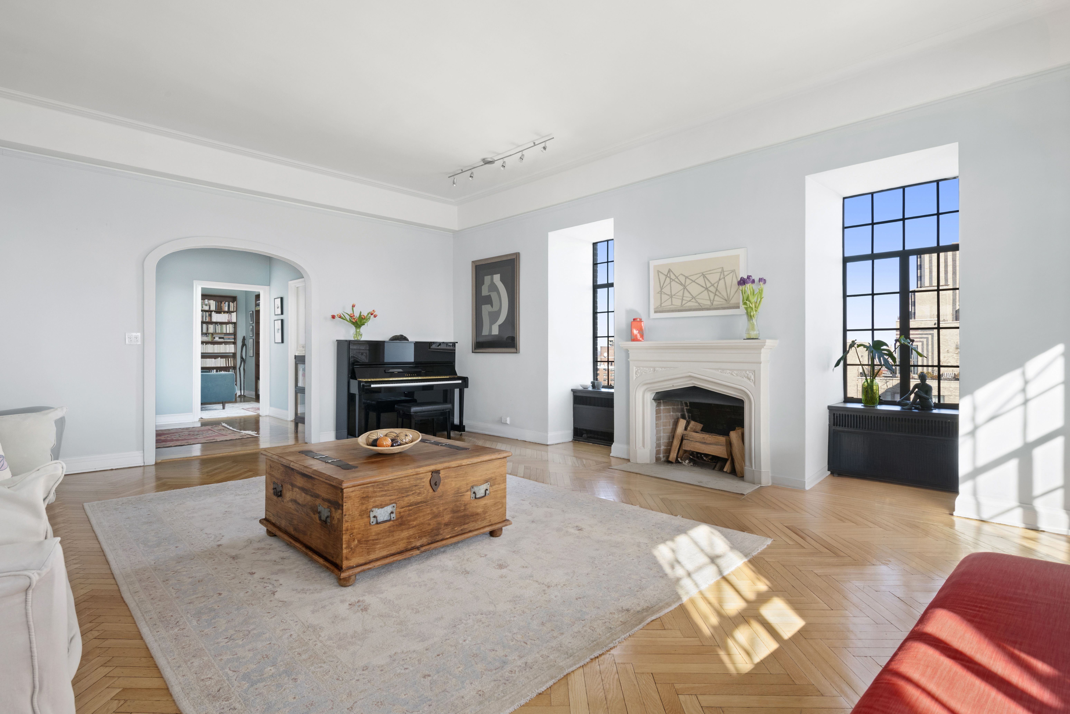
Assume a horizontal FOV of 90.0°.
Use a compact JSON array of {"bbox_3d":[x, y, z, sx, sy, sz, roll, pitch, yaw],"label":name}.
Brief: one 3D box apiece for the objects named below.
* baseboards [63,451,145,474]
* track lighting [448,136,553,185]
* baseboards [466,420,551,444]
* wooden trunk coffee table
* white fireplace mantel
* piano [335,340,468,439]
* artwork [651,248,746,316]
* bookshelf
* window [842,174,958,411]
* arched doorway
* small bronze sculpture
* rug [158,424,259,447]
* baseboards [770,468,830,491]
[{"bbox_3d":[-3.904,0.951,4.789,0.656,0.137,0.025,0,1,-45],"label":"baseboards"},{"bbox_3d":[-0.407,-2.062,5.708,0.145,0.183,1.656,0,0,-45],"label":"track lighting"},{"bbox_3d":[-0.451,0.947,6.825,0.025,0.133,1.735,0,1,-45],"label":"baseboards"},{"bbox_3d":[-0.855,0.791,3.089,1.030,0.477,1.030,0,1,-45],"label":"wooden trunk coffee table"},{"bbox_3d":[1.417,0.453,4.844,0.215,1.187,1.454,0,0,-45],"label":"white fireplace mantel"},{"bbox_3d":[-1.575,0.409,6.583,1.520,1.205,0.590,0,1,-45],"label":"piano"},{"bbox_3d":[1.467,-0.653,4.914,0.038,0.563,0.958,0,0,-45],"label":"artwork"},{"bbox_3d":[-7.455,-0.203,12.358,0.941,2.392,0.322,0,0,-45],"label":"bookshelf"},{"bbox_3d":[3.124,-0.514,4.521,0.075,1.849,0.941,0,0,-45],"label":"window"},{"bbox_3d":[-3.197,-0.104,5.759,1.678,2.282,0.215,0,0,-45],"label":"arched doorway"},{"bbox_3d":[3.088,0.280,4.339,0.172,0.305,0.249,0,0,-45],"label":"small bronze sculpture"},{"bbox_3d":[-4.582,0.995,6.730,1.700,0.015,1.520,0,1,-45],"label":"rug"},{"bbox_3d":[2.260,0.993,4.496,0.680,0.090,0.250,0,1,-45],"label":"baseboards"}]

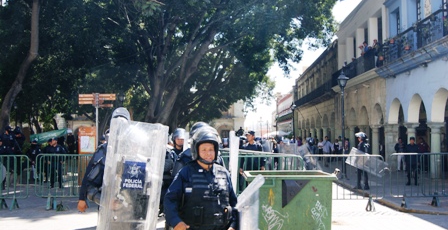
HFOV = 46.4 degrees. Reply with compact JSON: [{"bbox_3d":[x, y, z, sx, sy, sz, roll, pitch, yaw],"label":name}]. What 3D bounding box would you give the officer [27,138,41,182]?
[{"bbox_3d":[-7.021,1.681,19.300,0.520,1.650,0.380,0,-2,-6],"label":"officer"}]

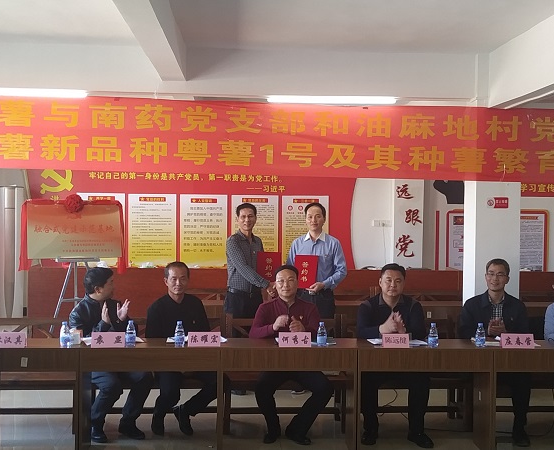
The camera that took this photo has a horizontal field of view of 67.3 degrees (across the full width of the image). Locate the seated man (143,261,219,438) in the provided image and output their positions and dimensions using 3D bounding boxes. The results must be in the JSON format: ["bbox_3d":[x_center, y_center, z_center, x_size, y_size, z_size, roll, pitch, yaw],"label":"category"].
[{"bbox_3d":[-0.662,0.889,3.060,0.560,1.230,0.650,0,2,-9],"label":"seated man"}]

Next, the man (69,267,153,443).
[{"bbox_3d":[-1.233,0.928,3.080,0.550,1.200,0.680,0,2,-30],"label":"man"}]

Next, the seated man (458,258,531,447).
[{"bbox_3d":[1.631,0.924,3.120,0.540,1.270,0.660,1,2,0],"label":"seated man"}]

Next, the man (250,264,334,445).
[{"bbox_3d":[0.098,0.906,3.080,0.570,1.210,0.620,1,2,-3],"label":"man"}]

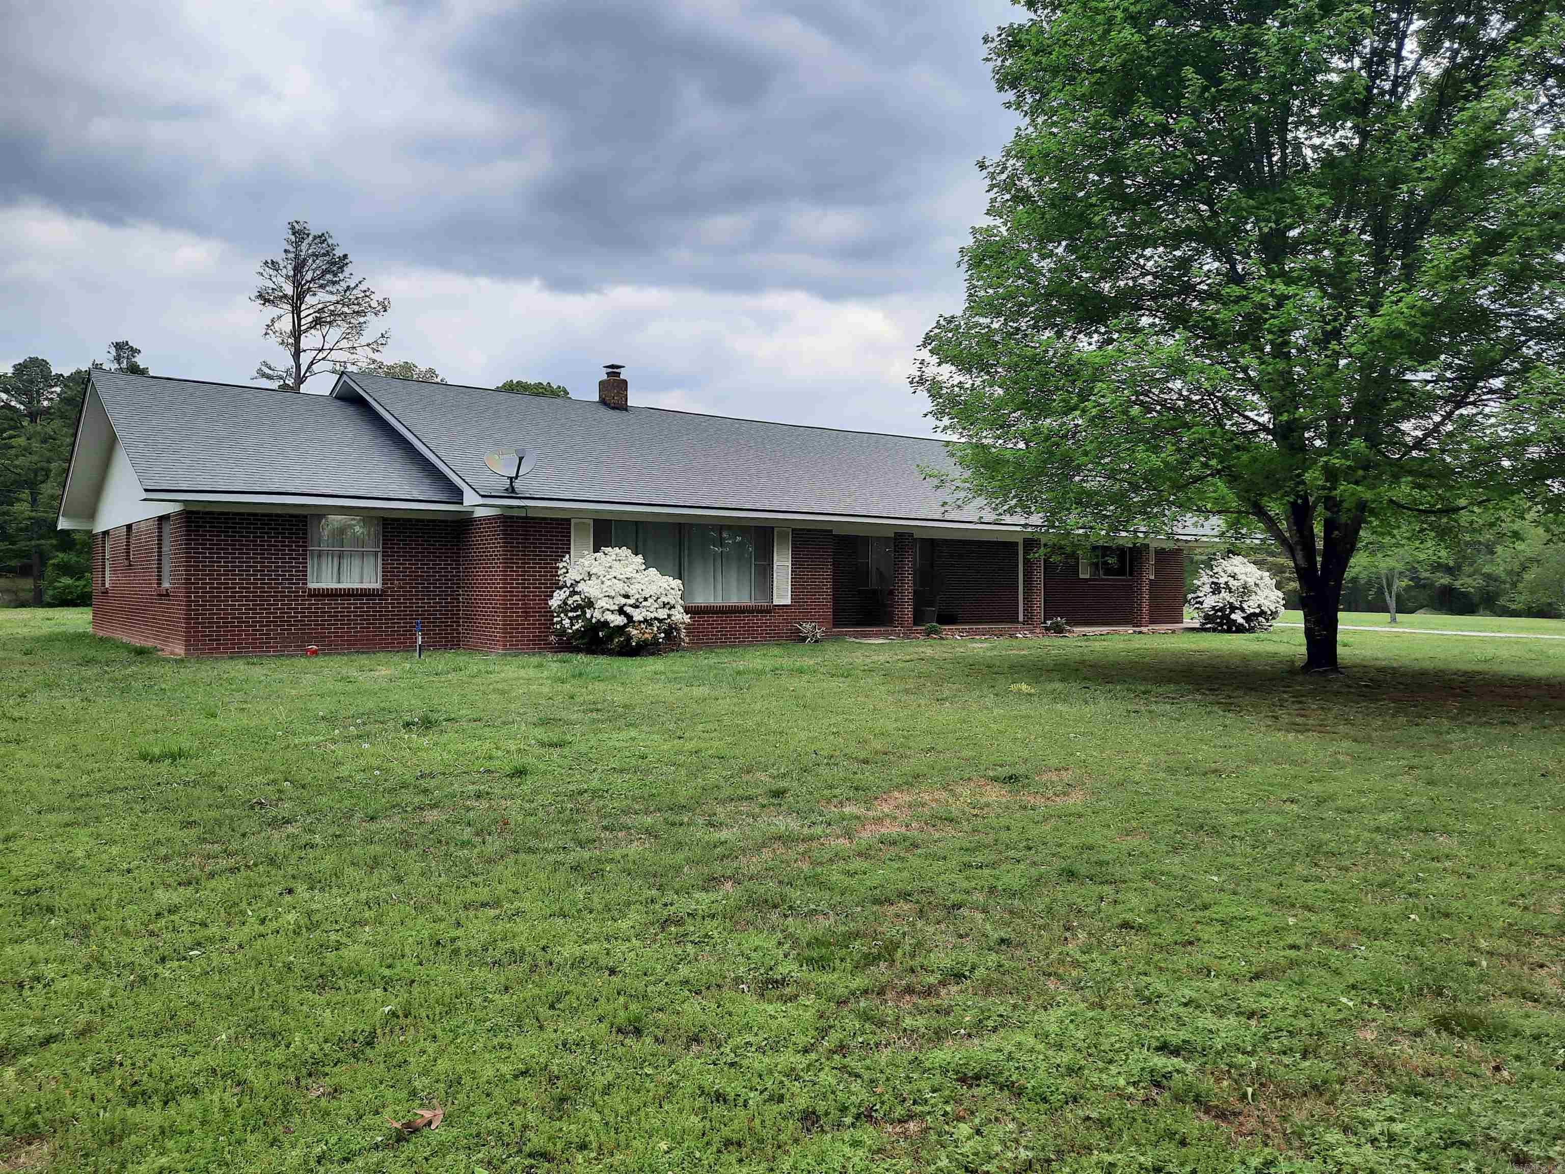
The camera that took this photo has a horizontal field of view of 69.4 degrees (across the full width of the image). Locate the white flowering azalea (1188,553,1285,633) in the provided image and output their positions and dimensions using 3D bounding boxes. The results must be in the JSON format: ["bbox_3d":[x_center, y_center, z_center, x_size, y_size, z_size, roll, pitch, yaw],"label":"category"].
[{"bbox_3d":[12.250,0.160,30.500,2.470,2.060,2.350,0,0,22],"label":"white flowering azalea"}]

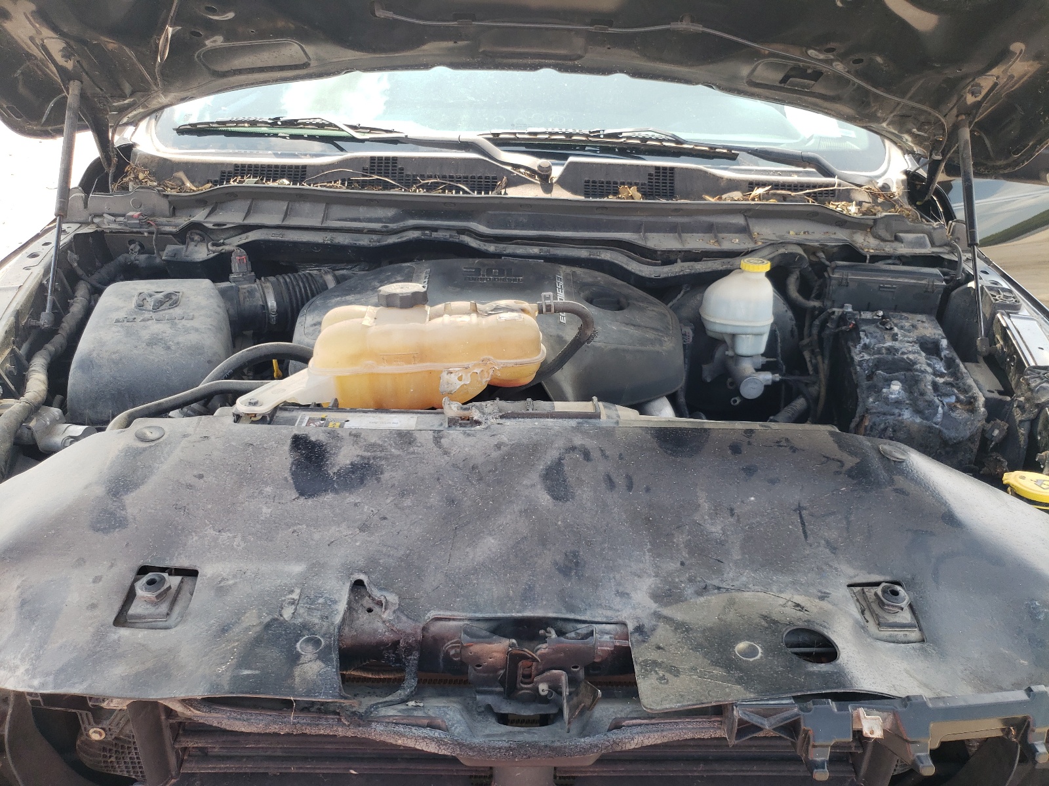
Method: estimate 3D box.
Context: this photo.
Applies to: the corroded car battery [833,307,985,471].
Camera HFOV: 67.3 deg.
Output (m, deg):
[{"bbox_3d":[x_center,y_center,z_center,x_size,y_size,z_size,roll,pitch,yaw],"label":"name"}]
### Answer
[{"bbox_3d":[0.625,0.023,1.311,0.175,0.190,0.330,7,25,11],"label":"corroded car battery"}]

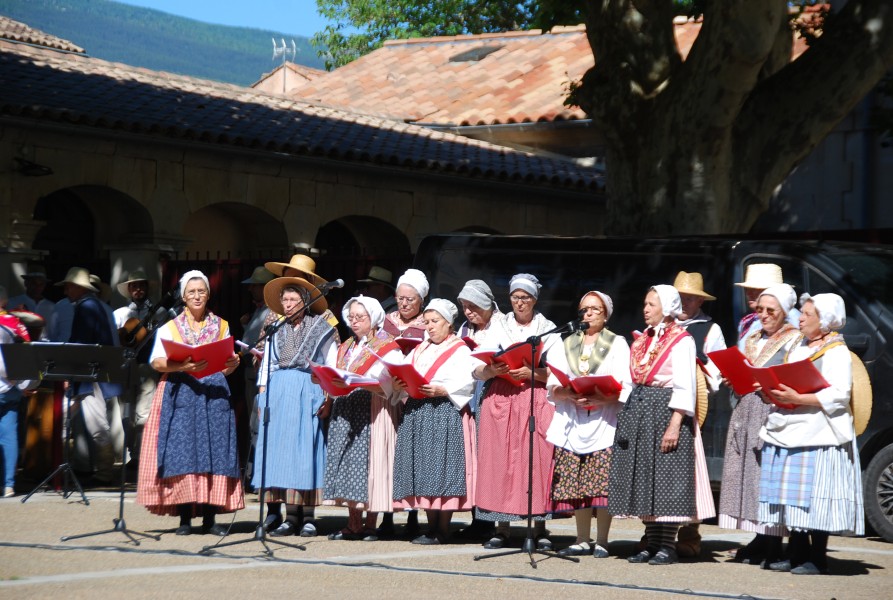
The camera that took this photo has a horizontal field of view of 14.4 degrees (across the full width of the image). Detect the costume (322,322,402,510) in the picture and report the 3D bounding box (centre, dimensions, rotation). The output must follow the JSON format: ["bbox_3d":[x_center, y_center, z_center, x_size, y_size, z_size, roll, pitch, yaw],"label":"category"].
[{"bbox_3d":[-0.527,0.756,22.150,0.540,1.170,0.500,2,0,34],"label":"costume"}]

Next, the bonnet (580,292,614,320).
[{"bbox_3d":[0.898,0.033,21.000,0.190,0.190,0.200,-1,-6,22],"label":"bonnet"}]

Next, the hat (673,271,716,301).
[{"bbox_3d":[1.463,-0.081,21.300,0.330,0.150,0.350,6,1,0],"label":"hat"}]

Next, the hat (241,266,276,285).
[{"bbox_3d":[-1.331,-0.176,25.400,0.340,0.130,0.310,2,0,0],"label":"hat"}]

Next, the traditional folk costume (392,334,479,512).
[{"bbox_3d":[-0.066,0.746,21.320,0.520,1.080,0.450,2,0,30],"label":"traditional folk costume"}]

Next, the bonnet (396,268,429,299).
[{"bbox_3d":[-0.212,-0.098,22.400,0.190,0.190,0.220,2,0,24],"label":"bonnet"}]

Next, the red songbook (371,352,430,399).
[{"bbox_3d":[-0.294,0.454,21.650,0.370,0.110,0.300,0,-41,30],"label":"red songbook"}]

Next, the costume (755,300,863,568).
[{"bbox_3d":[2.094,0.771,20.250,0.600,1.600,0.580,2,0,-41],"label":"costume"}]

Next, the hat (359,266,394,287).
[{"bbox_3d":[-0.543,-0.177,27.800,0.340,0.140,0.310,13,-3,1],"label":"hat"}]

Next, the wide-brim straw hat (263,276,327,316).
[{"bbox_3d":[-0.914,-0.034,21.660,0.410,0.140,0.410,5,-33,13],"label":"wide-brim straw hat"}]

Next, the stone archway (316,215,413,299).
[{"bbox_3d":[-1.036,0.370,33.861,0.600,2.400,1.660,-1,-2,33],"label":"stone archway"}]

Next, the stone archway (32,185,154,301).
[{"bbox_3d":[-3.271,0.270,30.461,0.600,2.480,1.660,-1,-2,33],"label":"stone archway"}]

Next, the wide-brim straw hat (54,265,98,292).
[{"bbox_3d":[-2.913,-0.161,27.800,0.370,0.170,0.340,8,-2,-22],"label":"wide-brim straw hat"}]

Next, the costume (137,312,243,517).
[{"bbox_3d":[-1.566,0.701,21.600,0.640,1.240,0.520,1,-2,-12],"label":"costume"}]

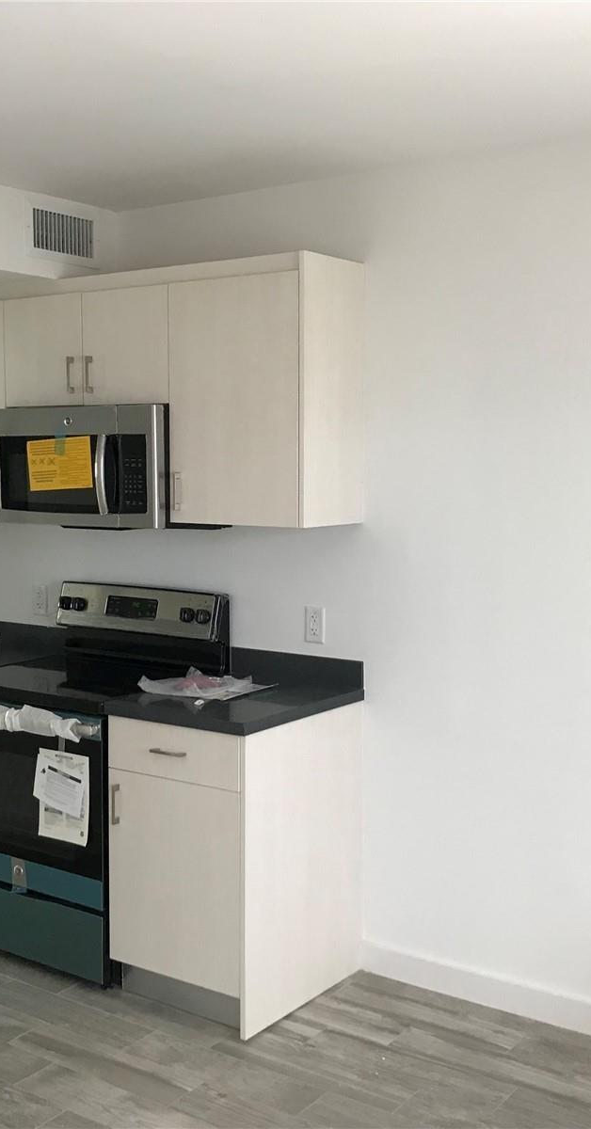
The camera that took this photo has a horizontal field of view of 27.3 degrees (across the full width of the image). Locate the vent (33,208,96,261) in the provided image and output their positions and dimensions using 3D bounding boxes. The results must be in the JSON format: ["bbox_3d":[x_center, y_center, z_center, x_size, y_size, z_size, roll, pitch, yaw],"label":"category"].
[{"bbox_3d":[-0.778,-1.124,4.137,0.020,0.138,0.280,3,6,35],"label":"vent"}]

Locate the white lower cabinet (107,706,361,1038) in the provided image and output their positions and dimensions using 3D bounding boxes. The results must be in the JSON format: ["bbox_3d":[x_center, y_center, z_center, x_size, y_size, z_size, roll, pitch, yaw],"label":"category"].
[{"bbox_3d":[-0.175,0.888,3.835,0.523,0.880,0.620,3,6,35],"label":"white lower cabinet"}]

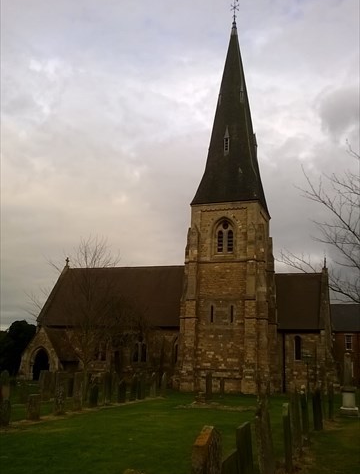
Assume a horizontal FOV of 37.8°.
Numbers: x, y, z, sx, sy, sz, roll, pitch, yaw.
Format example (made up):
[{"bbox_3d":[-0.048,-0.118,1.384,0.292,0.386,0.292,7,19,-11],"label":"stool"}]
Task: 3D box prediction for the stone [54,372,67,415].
[{"bbox_3d":[-3.656,4.882,16.427,0.130,1.308,0.500,-3,-15,19],"label":"stone"}]

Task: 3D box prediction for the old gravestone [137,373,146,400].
[{"bbox_3d":[-1.561,6.223,21.923,0.120,1.010,0.680,-2,-14,19],"label":"old gravestone"}]

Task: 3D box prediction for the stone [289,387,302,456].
[{"bbox_3d":[2.171,3.491,9.953,0.110,1.160,0.700,-4,-15,18],"label":"stone"}]

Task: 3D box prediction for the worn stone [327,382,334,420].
[{"bbox_3d":[5.061,5.548,17.766,0.150,1.285,0.650,-3,-15,19],"label":"worn stone"}]

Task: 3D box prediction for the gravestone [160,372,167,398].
[{"bbox_3d":[-0.835,7.717,27.536,0.140,1.305,0.550,-3,-15,19],"label":"gravestone"}]

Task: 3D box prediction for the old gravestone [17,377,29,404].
[{"bbox_3d":[-5.973,5.881,20.127,0.130,0.967,0.520,-3,-15,19],"label":"old gravestone"}]

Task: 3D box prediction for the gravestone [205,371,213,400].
[{"bbox_3d":[1.494,7.696,27.280,0.150,1.392,0.600,-3,-15,19],"label":"gravestone"}]

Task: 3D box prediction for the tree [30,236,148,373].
[{"bbox_3d":[-3.919,3.567,23.933,5.000,7.410,4.800,2,-14,0],"label":"tree"}]

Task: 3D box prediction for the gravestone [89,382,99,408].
[{"bbox_3d":[-3.213,5.945,19.738,0.140,0.857,0.550,-3,-15,19],"label":"gravestone"}]

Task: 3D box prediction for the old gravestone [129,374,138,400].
[{"bbox_3d":[-1.784,5.973,20.773,0.120,0.950,0.680,-2,-14,19],"label":"old gravestone"}]

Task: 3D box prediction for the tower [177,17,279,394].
[{"bbox_3d":[4.249,-3.678,42.183,6.050,30.769,6.050,-3,-15,19],"label":"tower"}]

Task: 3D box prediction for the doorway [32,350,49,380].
[{"bbox_3d":[-11.513,10.741,44.322,1.561,2.519,0.400,-3,-15,19],"label":"doorway"}]

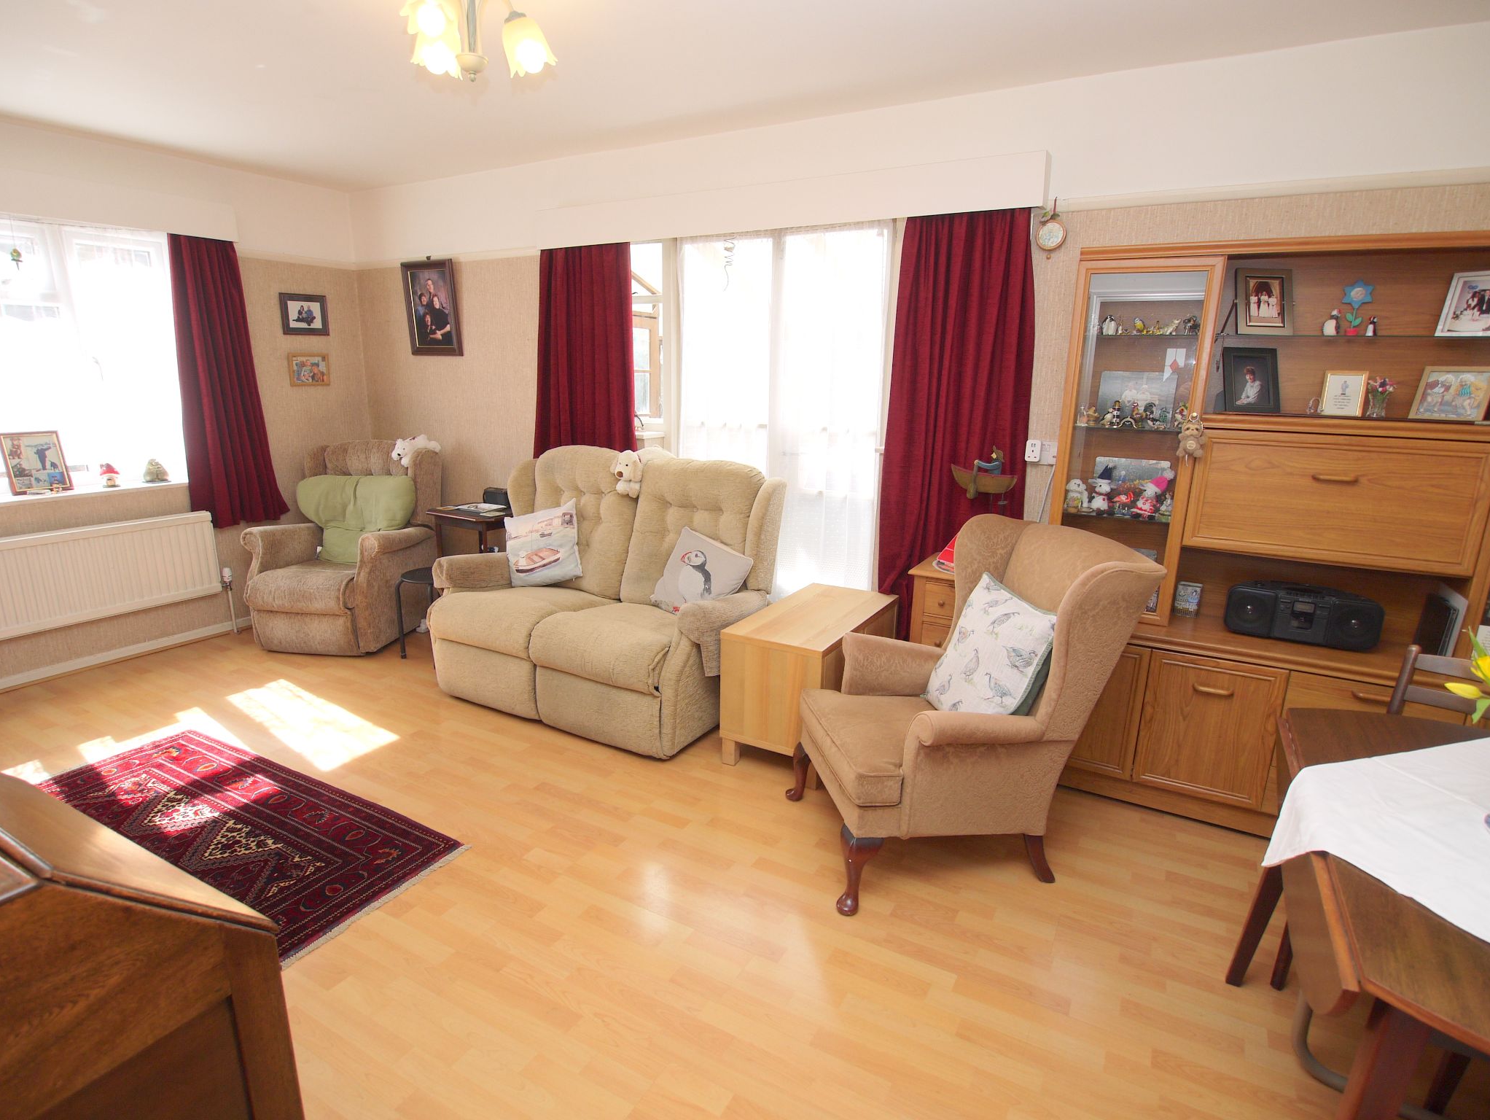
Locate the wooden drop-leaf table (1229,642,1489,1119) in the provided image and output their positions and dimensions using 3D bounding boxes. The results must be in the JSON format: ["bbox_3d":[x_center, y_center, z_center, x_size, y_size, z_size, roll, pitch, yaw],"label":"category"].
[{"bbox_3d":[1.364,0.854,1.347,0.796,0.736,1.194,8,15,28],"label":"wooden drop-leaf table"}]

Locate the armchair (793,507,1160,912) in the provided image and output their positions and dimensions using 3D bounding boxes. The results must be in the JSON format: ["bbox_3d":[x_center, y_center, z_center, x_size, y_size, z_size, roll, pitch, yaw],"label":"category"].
[{"bbox_3d":[0.624,0.415,2.425,0.850,1.020,0.750,-2,15,-12],"label":"armchair"}]

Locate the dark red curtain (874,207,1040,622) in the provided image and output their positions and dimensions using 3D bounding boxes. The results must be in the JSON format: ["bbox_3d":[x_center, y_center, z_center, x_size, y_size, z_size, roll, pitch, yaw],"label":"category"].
[{"bbox_3d":[0.830,-0.300,3.112,0.550,2.000,0.140,9,17,29],"label":"dark red curtain"}]

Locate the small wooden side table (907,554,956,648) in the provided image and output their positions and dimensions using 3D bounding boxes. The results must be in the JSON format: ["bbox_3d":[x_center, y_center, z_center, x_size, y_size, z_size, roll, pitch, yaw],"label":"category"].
[{"bbox_3d":[0.869,0.407,3.019,0.420,0.740,0.380,9,17,29],"label":"small wooden side table"}]

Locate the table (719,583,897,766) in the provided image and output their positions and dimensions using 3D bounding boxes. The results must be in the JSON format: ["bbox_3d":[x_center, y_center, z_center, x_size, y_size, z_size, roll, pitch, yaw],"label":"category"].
[{"bbox_3d":[0.278,0.471,3.143,0.405,0.540,0.760,9,17,29],"label":"table"}]

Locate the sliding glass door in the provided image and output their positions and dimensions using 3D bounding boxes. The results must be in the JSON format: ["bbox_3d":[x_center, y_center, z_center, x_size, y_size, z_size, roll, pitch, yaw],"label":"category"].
[{"bbox_3d":[0.135,-0.438,3.610,1.050,2.000,0.070,9,17,29],"label":"sliding glass door"}]

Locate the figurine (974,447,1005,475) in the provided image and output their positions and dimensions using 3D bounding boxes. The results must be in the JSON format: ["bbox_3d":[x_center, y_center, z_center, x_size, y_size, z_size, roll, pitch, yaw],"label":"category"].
[{"bbox_3d":[0.876,-0.363,2.794,0.105,0.105,0.055,9,17,29],"label":"figurine"}]

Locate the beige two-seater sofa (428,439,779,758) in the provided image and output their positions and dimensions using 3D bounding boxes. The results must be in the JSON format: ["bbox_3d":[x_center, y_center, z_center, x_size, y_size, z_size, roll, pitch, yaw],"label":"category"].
[{"bbox_3d":[-0.651,0.089,3.497,1.450,1.080,0.900,9,17,29],"label":"beige two-seater sofa"}]

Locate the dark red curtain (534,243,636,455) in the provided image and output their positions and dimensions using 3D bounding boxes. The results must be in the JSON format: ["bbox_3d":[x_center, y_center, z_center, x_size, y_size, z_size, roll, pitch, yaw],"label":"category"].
[{"bbox_3d":[-0.829,-0.560,4.033,0.660,2.000,0.130,9,17,29],"label":"dark red curtain"}]

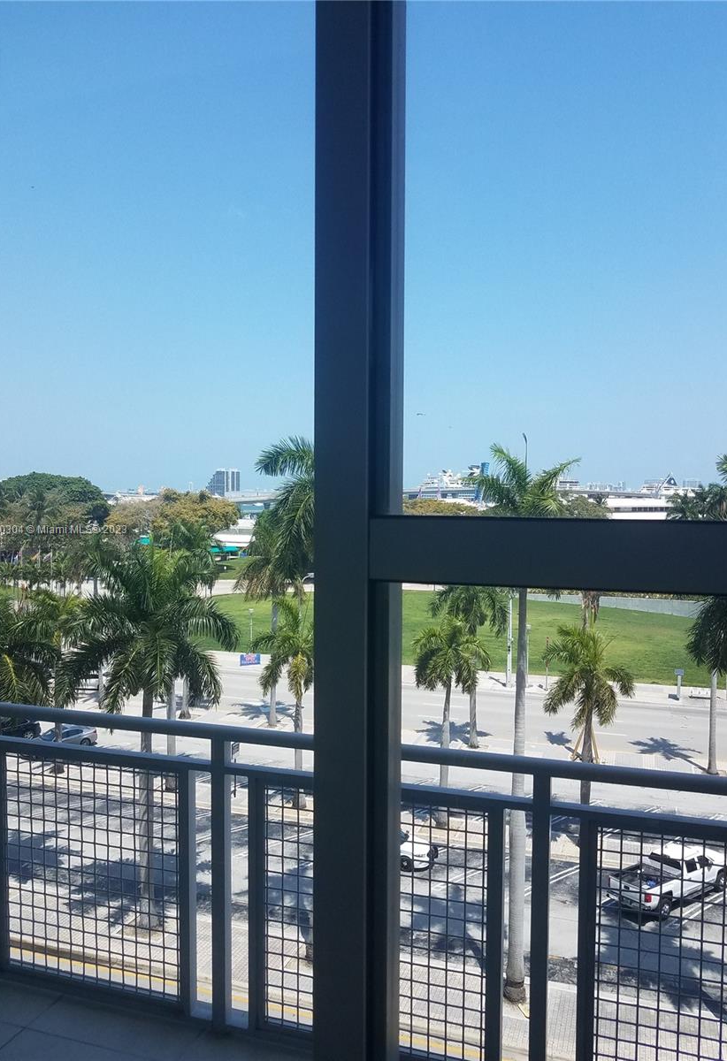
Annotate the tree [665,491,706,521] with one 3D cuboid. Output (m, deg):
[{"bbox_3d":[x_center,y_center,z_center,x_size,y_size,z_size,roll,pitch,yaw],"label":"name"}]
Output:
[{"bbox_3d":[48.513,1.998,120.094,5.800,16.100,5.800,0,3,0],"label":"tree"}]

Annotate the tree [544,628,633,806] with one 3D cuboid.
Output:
[{"bbox_3d":[10.372,9.472,36.981,4.300,10.440,4.300,0,3,0],"label":"tree"}]

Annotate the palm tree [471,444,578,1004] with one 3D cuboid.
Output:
[{"bbox_3d":[5.023,6.257,25.296,3.900,17.910,3.900,0,3,0],"label":"palm tree"}]

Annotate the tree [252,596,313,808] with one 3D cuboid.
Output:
[{"bbox_3d":[-3.518,8.873,41.279,4.600,10.980,4.600,0,3,0],"label":"tree"}]

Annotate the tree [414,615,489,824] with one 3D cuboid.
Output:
[{"bbox_3d":[4.299,9.354,39.335,3.900,10.340,3.900,0,3,0],"label":"tree"}]

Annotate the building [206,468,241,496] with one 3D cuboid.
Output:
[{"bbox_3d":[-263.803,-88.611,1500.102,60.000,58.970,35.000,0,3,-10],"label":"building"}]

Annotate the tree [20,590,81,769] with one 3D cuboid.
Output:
[{"bbox_3d":[-17.625,8.717,46.062,4.300,10.590,4.300,0,3,0],"label":"tree"}]

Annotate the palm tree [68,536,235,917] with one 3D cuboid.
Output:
[{"bbox_3d":[-7.870,7.711,29.690,6.400,14.360,6.400,0,3,0],"label":"palm tree"}]

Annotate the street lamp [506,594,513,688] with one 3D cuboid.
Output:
[{"bbox_3d":[12.330,9.160,67.168,0.600,8.150,0.600,0,3,0],"label":"street lamp"}]

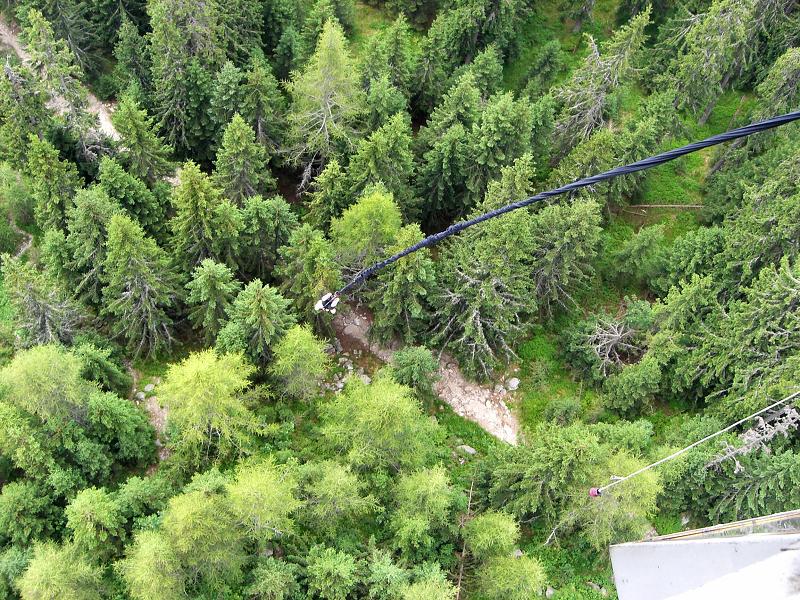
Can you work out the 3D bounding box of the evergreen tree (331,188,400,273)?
[{"bbox_3d":[-2.660,-5.660,72.800,5.970,12.880,5.970,2,59,-3],"label":"evergreen tree"}]

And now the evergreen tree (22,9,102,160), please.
[{"bbox_3d":[-23.549,-15.176,61.277,3.890,15.110,3.890,14,61,0],"label":"evergreen tree"}]

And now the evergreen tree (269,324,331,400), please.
[{"bbox_3d":[-6.506,3.919,56.269,3.810,10.290,3.810,3,62,-6],"label":"evergreen tree"}]

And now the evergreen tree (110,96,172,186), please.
[{"bbox_3d":[-23.120,-13.870,76.340,5.430,11.850,5.430,2,59,-3],"label":"evergreen tree"}]

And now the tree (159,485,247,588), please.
[{"bbox_3d":[-10.680,11.830,46.450,4.820,8.990,4.820,0,58,-7],"label":"tree"}]

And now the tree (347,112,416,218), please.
[{"bbox_3d":[-0.870,-8.940,59.610,4.890,10.800,4.890,0,58,-7],"label":"tree"}]

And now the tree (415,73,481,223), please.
[{"bbox_3d":[4.690,-12.780,73.430,5.950,17.000,5.950,2,59,-3],"label":"tree"}]

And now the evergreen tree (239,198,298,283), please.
[{"bbox_3d":[-8.917,-4.139,59.098,3.730,11.890,3.730,14,61,0],"label":"evergreen tree"}]

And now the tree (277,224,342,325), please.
[{"bbox_3d":[-7.220,-2.210,68.950,5.420,12.880,5.420,2,59,-3],"label":"tree"}]

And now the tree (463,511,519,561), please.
[{"bbox_3d":[5.520,13.120,50.100,3.100,4.880,3.100,0,58,-7],"label":"tree"}]

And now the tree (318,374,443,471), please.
[{"bbox_3d":[-0.740,6.800,50.850,6.720,8.980,6.720,0,58,-7],"label":"tree"}]

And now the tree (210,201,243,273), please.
[{"bbox_3d":[-11.570,-4.390,57.740,2.160,6.900,2.160,0,58,-7],"label":"tree"}]

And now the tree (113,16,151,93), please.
[{"bbox_3d":[-20.196,-18.377,67.302,2.960,8.760,2.960,14,61,0],"label":"tree"}]

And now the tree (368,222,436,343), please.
[{"bbox_3d":[0.640,-1.600,67.810,5.440,14.420,5.440,2,59,-3],"label":"tree"}]

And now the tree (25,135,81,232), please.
[{"bbox_3d":[-28.720,-9.030,71.520,4.220,13.390,4.220,2,59,-3],"label":"tree"}]

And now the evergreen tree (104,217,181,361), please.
[{"bbox_3d":[-15.900,-1.110,51.620,4.800,12.840,4.800,0,58,-7],"label":"evergreen tree"}]

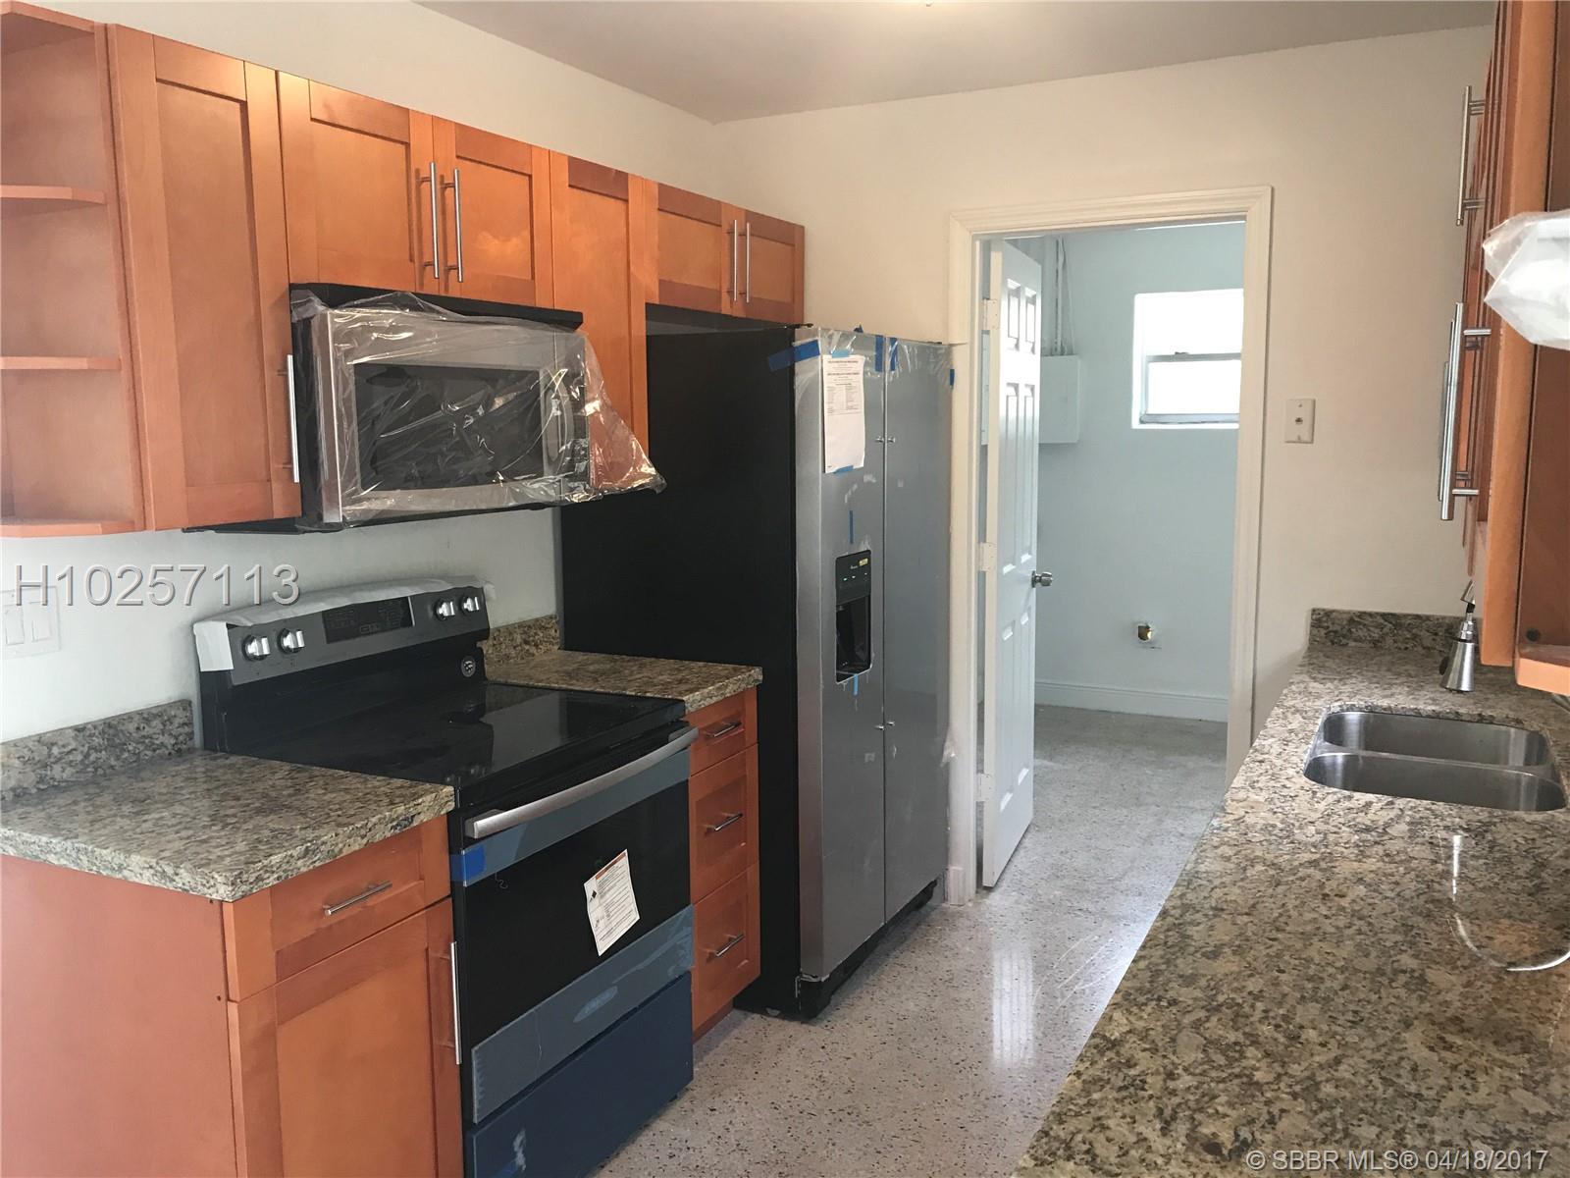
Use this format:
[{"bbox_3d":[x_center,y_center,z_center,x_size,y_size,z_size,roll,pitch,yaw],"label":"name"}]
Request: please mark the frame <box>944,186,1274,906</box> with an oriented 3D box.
[{"bbox_3d":[0.916,-0.044,3.717,0.895,2.110,0.140,3,8,27],"label":"frame"}]

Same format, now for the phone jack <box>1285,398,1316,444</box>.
[{"bbox_3d":[1.365,-0.445,3.363,0.070,0.115,0.010,3,8,27],"label":"phone jack"}]

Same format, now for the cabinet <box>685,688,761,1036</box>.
[{"bbox_3d":[-0.424,0.661,3.161,0.640,0.875,0.375,3,8,27],"label":"cabinet"}]

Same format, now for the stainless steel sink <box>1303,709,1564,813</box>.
[{"bbox_3d":[1.177,0.397,2.324,0.430,0.200,0.740,3,8,27],"label":"stainless steel sink"}]

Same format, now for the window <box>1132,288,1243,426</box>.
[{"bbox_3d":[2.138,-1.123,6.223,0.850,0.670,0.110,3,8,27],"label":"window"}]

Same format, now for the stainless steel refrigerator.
[{"bbox_3d":[-0.046,0.158,3.640,0.775,1.745,0.910,3,8,27],"label":"stainless steel refrigerator"}]

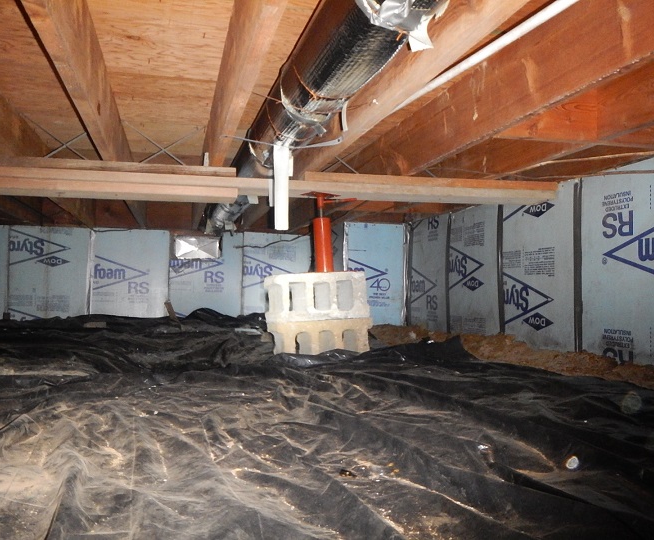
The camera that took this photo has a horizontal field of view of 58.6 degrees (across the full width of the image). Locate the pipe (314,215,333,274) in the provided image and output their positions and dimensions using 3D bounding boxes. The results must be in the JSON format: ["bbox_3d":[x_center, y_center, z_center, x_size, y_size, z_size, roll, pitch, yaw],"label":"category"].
[{"bbox_3d":[-0.013,-0.105,2.470,0.075,0.232,0.075,-5,-2,0],"label":"pipe"}]

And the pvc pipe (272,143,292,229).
[{"bbox_3d":[-0.158,-0.288,2.040,0.050,0.300,0.050,0,-2,0],"label":"pvc pipe"}]

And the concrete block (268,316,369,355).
[{"bbox_3d":[-0.034,0.297,2.445,0.395,0.184,0.193,-1,-2,-17],"label":"concrete block"}]

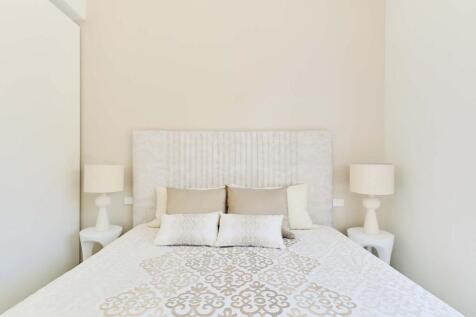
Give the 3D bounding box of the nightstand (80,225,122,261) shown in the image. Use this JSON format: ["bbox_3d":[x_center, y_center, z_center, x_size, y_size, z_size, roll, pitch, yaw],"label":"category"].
[{"bbox_3d":[-1.235,0.885,1.930,0.370,0.460,0.370,0,0,0],"label":"nightstand"}]

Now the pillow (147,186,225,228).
[{"bbox_3d":[-0.460,0.450,1.900,0.640,0.420,0.150,0,-18,0],"label":"pillow"}]

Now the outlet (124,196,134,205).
[{"bbox_3d":[-1.085,0.426,2.120,0.100,0.075,0.015,0,0,0],"label":"outlet"}]

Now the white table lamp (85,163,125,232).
[{"bbox_3d":[-1.215,0.358,1.940,0.330,0.595,0.330,0,0,0],"label":"white table lamp"}]

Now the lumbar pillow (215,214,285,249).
[{"bbox_3d":[0.107,0.540,1.655,0.480,0.270,0.120,0,-38,0],"label":"lumbar pillow"}]

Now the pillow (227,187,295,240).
[{"bbox_3d":[0.170,0.450,1.800,0.550,0.430,0.150,0,-22,0],"label":"pillow"}]

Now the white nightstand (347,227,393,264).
[{"bbox_3d":[1.170,0.885,1.870,0.380,0.460,0.380,0,0,0],"label":"white nightstand"}]

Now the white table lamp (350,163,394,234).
[{"bbox_3d":[1.185,0.352,1.870,0.335,0.605,0.335,0,0,0],"label":"white table lamp"}]

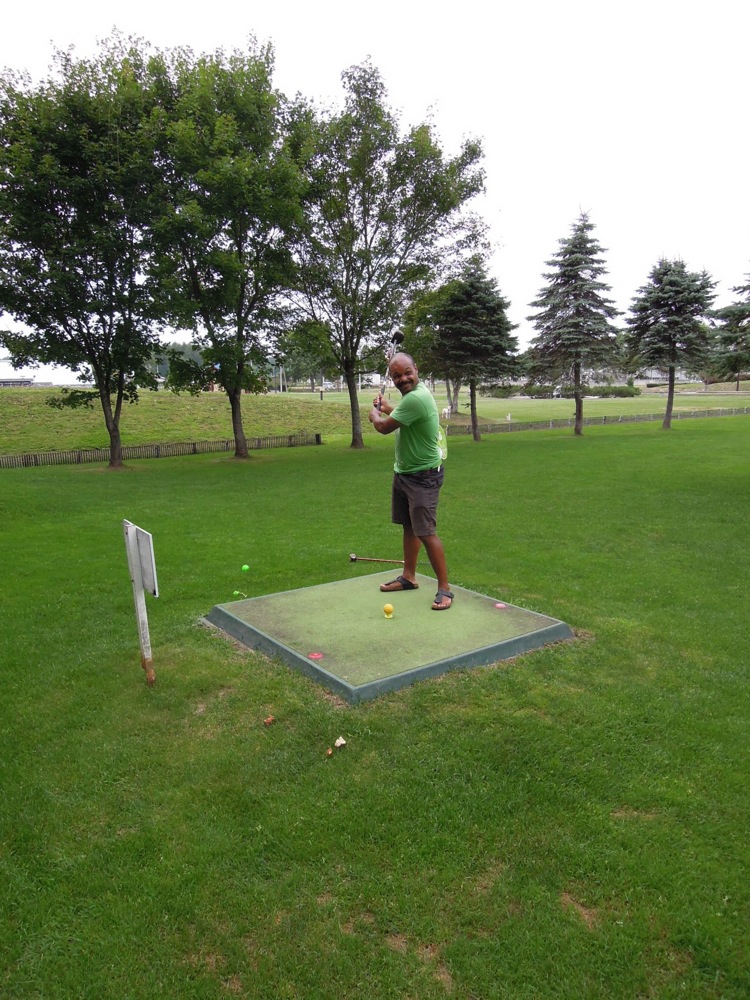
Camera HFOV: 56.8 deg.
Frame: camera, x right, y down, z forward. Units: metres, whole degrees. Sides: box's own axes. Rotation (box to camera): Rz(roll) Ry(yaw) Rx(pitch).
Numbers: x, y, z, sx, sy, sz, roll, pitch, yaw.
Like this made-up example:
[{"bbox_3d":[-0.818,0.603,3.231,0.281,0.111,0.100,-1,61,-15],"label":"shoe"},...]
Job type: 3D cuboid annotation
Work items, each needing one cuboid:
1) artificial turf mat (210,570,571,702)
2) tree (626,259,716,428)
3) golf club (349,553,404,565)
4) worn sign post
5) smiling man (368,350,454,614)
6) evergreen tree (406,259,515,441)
[{"bbox_3d":[0.061,0.793,4.522,1.700,0.100,1.700,-7,12,-36],"label":"artificial turf mat"},{"bbox_3d":[10.317,-5.407,24.133,3.190,5.820,3.190,0,9,0],"label":"tree"},{"bbox_3d":[0.162,0.543,6.184,0.770,0.070,0.090,1,9,9],"label":"golf club"},{"bbox_3d":[-1.219,0.552,3.639,0.080,0.860,0.410,-11,15,-36],"label":"worn sign post"},{"bbox_3d":[0.255,-0.151,4.720,0.550,1.690,0.520,-5,10,-28],"label":"smiling man"},{"bbox_3d":[2.662,-4.340,20.181,2.850,5.210,2.850,0,9,0],"label":"evergreen tree"}]

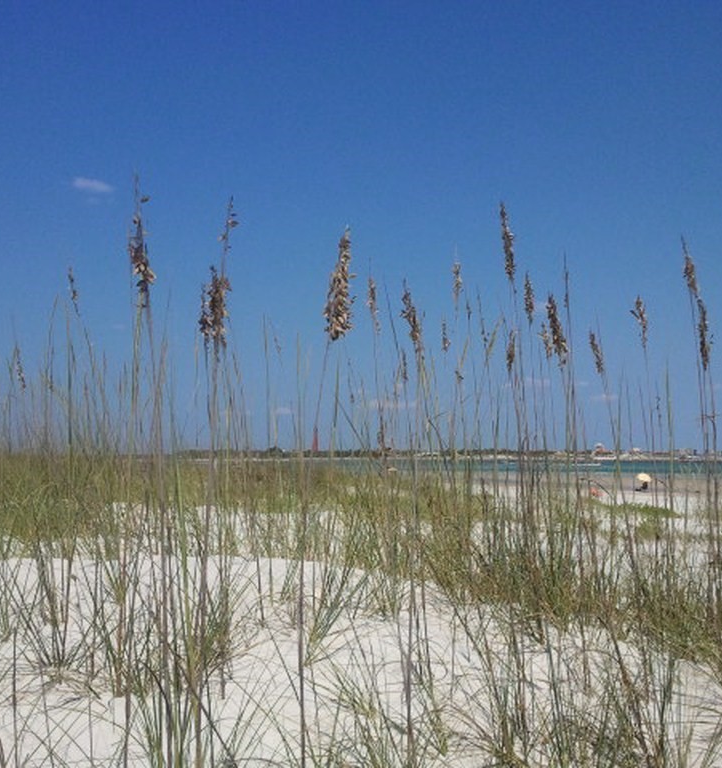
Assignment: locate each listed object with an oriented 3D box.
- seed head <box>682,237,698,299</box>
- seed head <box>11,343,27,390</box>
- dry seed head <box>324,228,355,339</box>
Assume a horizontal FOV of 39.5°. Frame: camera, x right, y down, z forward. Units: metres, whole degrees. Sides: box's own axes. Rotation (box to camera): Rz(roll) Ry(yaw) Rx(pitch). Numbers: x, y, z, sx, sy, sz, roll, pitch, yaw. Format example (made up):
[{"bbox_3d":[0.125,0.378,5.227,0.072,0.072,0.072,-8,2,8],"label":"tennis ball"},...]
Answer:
[{"bbox_3d":[1.341,-0.475,4.100,0.049,0.257,0.046,-14,-4,0],"label":"seed head"},{"bbox_3d":[-1.935,-0.093,5.700,0.048,0.266,0.046,-10,-4,0],"label":"seed head"},{"bbox_3d":[-0.053,-0.245,2.500,0.070,0.278,0.066,7,-4,0],"label":"dry seed head"}]

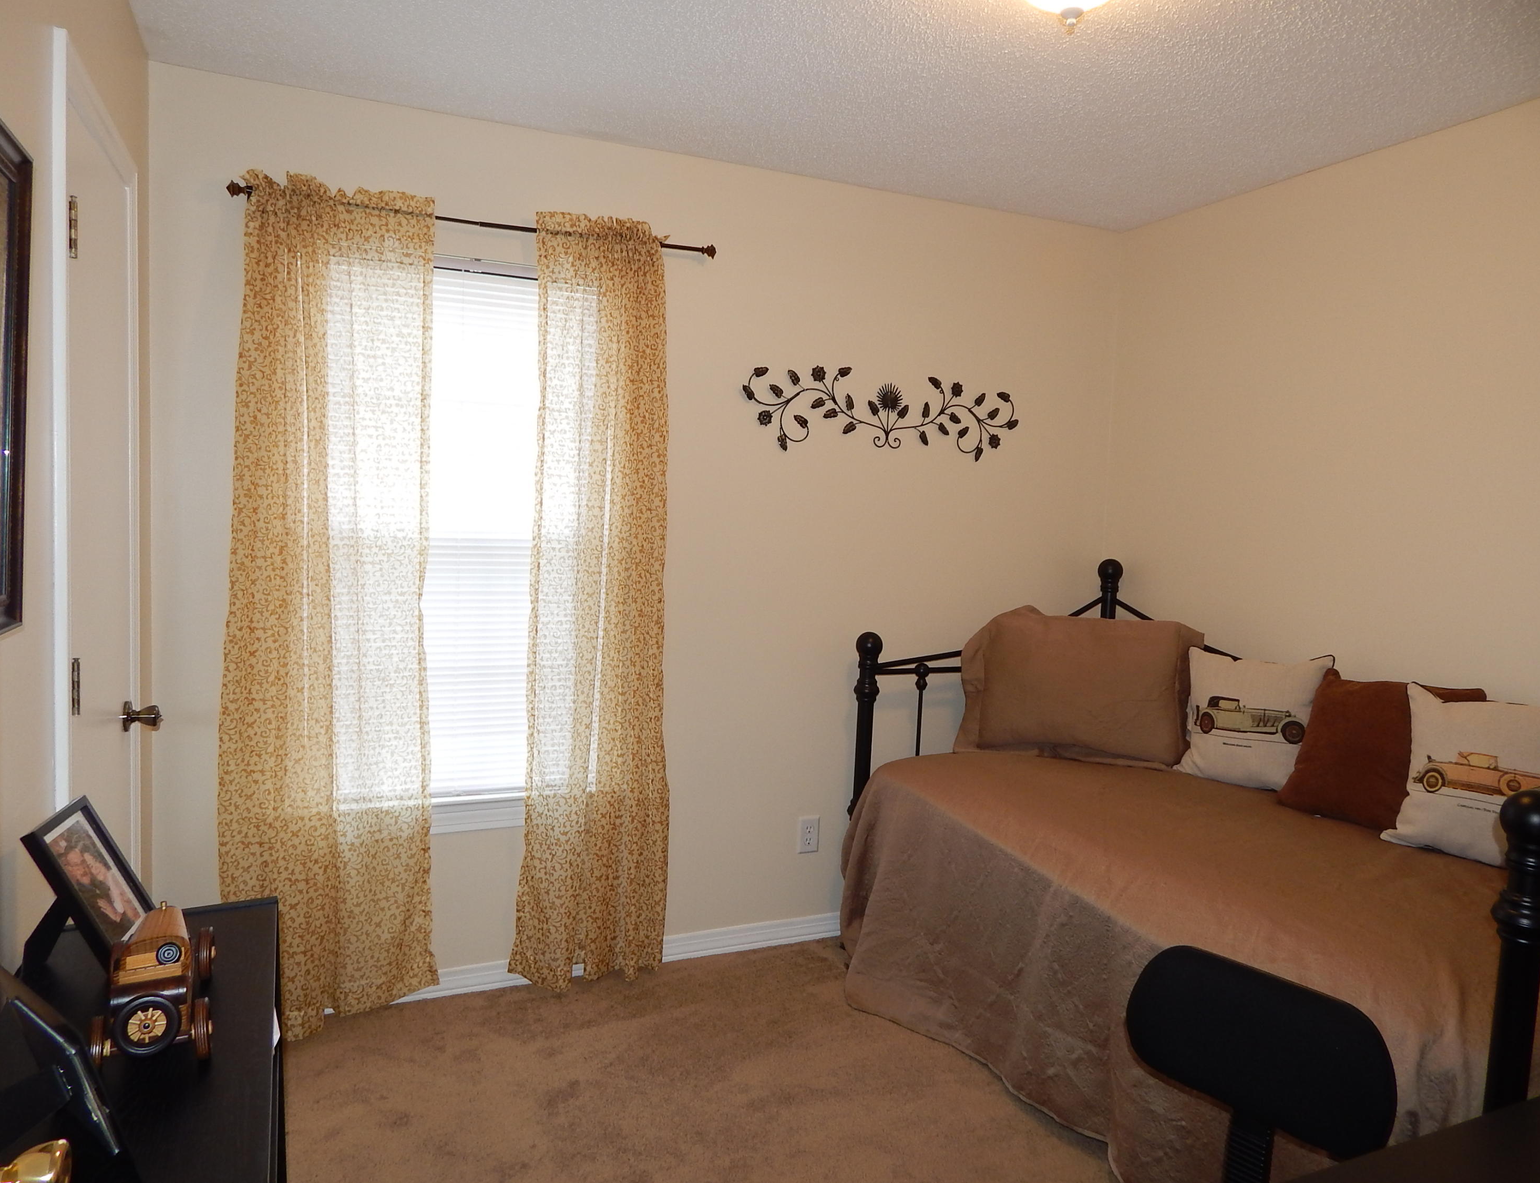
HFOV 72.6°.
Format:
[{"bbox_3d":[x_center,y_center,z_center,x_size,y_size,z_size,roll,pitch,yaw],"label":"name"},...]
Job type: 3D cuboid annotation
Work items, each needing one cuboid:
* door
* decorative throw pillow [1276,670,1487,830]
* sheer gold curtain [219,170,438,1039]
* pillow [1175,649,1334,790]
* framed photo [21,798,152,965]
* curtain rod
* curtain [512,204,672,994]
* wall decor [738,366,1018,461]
[{"bbox_3d":[-1.301,0.191,2.020,0.040,2.040,0.620,0,4,-24],"label":"door"},{"bbox_3d":[1.541,0.409,2.678,0.140,0.410,0.425,23,-6,-26],"label":"decorative throw pillow"},{"bbox_3d":[-1.128,0.057,2.714,0.535,2.170,0.100,0,4,-24],"label":"sheer gold curtain"},{"bbox_3d":[1.405,0.378,3.064,0.140,0.400,0.420,16,-7,-37],"label":"pillow"},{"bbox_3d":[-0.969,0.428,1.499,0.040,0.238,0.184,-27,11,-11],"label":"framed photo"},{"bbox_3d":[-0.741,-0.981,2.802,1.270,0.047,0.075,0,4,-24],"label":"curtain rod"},{"bbox_3d":[-0.494,0.054,2.990,0.460,2.170,0.100,0,4,-24],"label":"curtain"},{"bbox_3d":[0.383,-0.569,3.391,1.030,0.272,0.035,0,4,-24],"label":"wall decor"}]

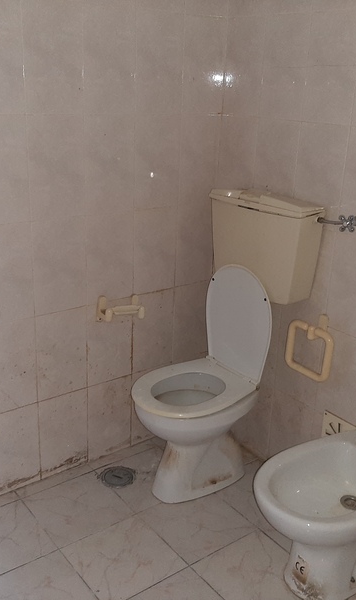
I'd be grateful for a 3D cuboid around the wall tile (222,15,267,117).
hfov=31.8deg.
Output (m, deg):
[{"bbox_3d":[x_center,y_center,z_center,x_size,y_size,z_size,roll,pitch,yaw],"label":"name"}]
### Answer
[{"bbox_3d":[0.243,-0.840,2.259,0.010,0.333,0.201,-13,24,-35],"label":"wall tile"}]

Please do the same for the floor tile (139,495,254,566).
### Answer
[{"bbox_3d":[0.064,0.781,2.174,0.302,0.010,0.302,-12,24,-35],"label":"floor tile"}]

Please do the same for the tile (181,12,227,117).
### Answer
[{"bbox_3d":[0.096,-0.853,2.282,0.201,0.333,0.010,-12,24,-35],"label":"tile"}]

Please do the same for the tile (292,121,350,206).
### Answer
[{"bbox_3d":[0.471,-0.410,2.069,0.010,0.330,0.200,-12,24,-35],"label":"tile"}]

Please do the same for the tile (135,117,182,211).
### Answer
[{"bbox_3d":[-0.076,-0.501,2.272,0.200,0.330,0.010,-12,24,-35],"label":"tile"}]

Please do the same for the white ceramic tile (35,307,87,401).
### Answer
[{"bbox_3d":[-0.422,0.195,2.268,0.201,0.333,0.010,-12,24,-35],"label":"white ceramic tile"}]

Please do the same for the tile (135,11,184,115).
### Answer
[{"bbox_3d":[-0.064,-0.814,2.162,0.200,0.330,0.010,-12,24,-35],"label":"tile"}]

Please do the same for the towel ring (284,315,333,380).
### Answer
[{"bbox_3d":[0.474,0.161,2.173,0.075,0.210,0.205,-12,24,-35],"label":"towel ring"}]

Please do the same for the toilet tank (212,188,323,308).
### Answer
[{"bbox_3d":[0.298,-0.204,2.234,0.135,0.322,0.438,-13,24,-35],"label":"toilet tank"}]

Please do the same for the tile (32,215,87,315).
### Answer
[{"bbox_3d":[-0.408,-0.117,2.149,0.200,0.330,0.010,-12,24,-35],"label":"tile"}]

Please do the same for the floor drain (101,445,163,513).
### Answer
[{"bbox_3d":[-0.228,0.680,2.388,0.130,0.015,0.130,-12,24,-35],"label":"floor drain"}]

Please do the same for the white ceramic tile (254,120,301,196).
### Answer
[{"bbox_3d":[0.353,-0.468,2.221,0.010,0.333,0.201,-13,24,-35],"label":"white ceramic tile"}]

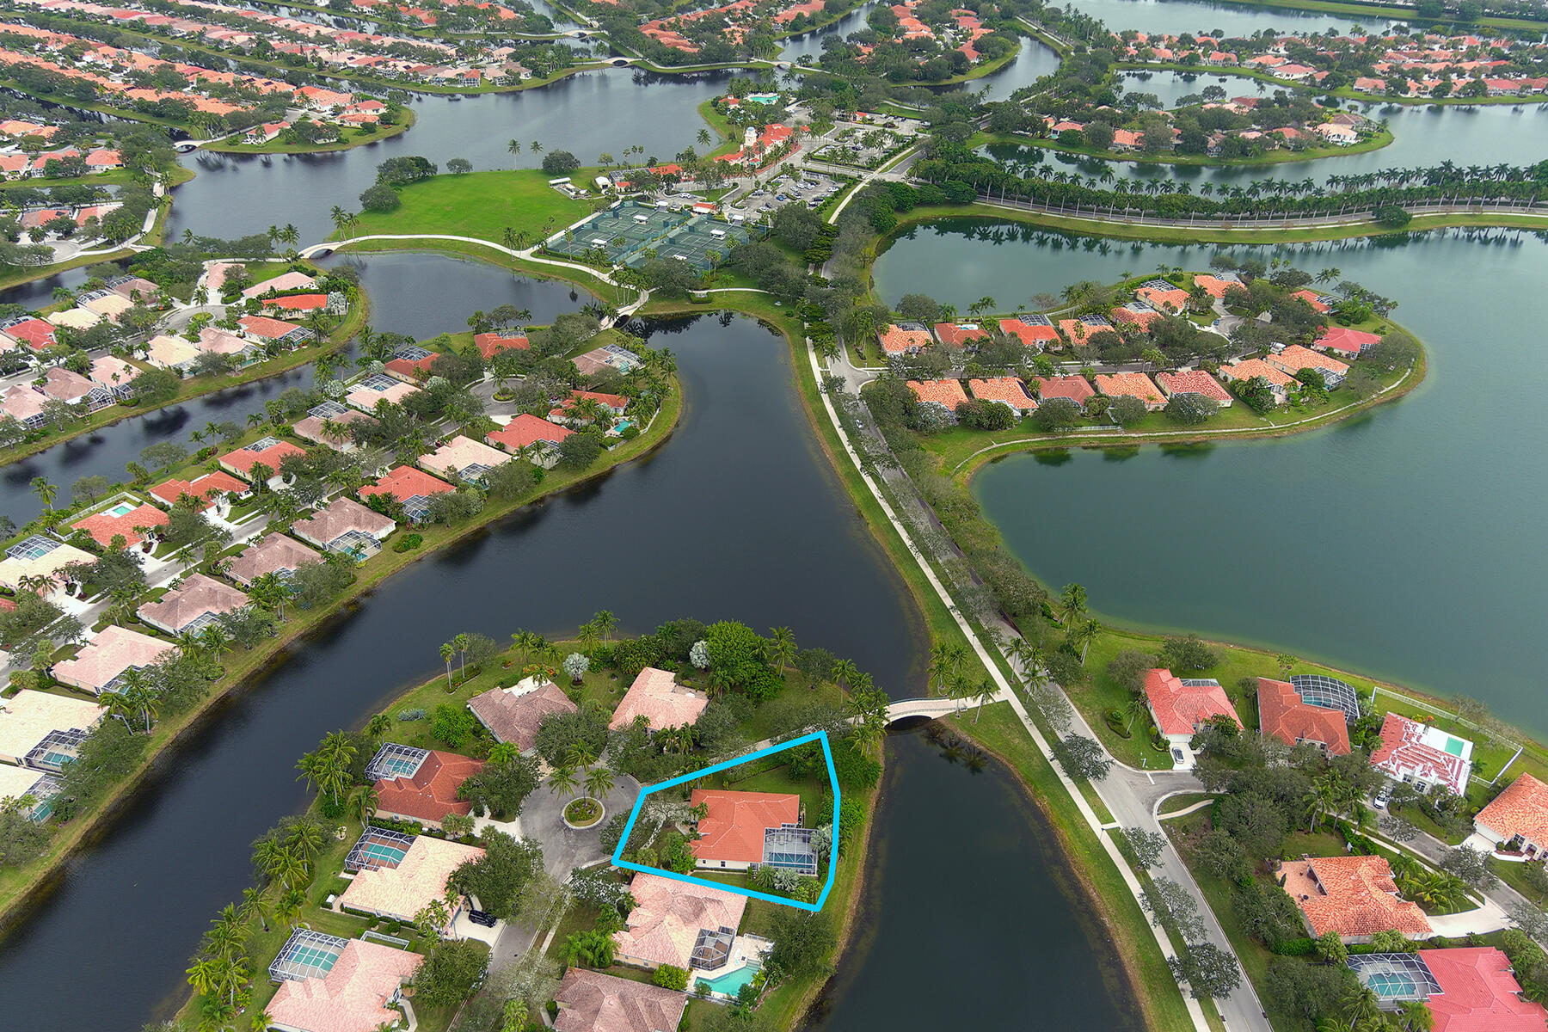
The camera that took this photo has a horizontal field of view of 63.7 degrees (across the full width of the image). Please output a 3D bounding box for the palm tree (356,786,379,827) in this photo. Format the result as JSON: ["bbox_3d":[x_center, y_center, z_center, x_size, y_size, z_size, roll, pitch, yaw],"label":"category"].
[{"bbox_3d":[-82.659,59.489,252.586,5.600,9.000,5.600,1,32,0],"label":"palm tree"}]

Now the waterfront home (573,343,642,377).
[{"bbox_3d":[-59.450,-54.502,440.155,19.200,5.800,20.600,28,41,36],"label":"waterfront home"}]

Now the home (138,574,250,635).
[{"bbox_3d":[-151.730,22.620,326.160,21.800,6.400,19.200,17,36,24],"label":"home"}]

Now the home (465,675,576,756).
[{"bbox_3d":[-55.378,43.798,281.769,18.200,5.800,22.400,-25,40,-35],"label":"home"}]

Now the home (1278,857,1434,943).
[{"bbox_3d":[123.110,80.440,264.720,24.400,6.400,20.300,-1,34,-3],"label":"home"}]

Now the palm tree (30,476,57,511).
[{"bbox_3d":[-216.980,-3.850,375.200,7.800,14.200,7.800,1,34,0],"label":"palm tree"}]

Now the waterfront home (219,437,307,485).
[{"bbox_3d":[-158.930,-18.220,389.630,21.800,6.400,19.700,24,40,32],"label":"waterfront home"}]

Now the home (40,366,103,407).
[{"bbox_3d":[-252.118,-46.445,443.192,26.200,5.800,13.400,20,38,26],"label":"home"}]

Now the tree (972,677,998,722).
[{"bbox_3d":[48.750,43.570,291.980,5.600,12.200,5.600,1,33,0],"label":"tree"}]

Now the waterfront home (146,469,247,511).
[{"bbox_3d":[-179.390,-8.460,389.940,24.000,6.400,19.800,21,39,27],"label":"waterfront home"}]

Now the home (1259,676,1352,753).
[{"bbox_3d":[131.930,49.690,310.690,20.500,6.400,24.000,10,35,13],"label":"home"}]

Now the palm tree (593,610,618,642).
[{"bbox_3d":[-44.480,30.900,327.530,7.200,14.200,7.200,1,34,0],"label":"palm tree"}]

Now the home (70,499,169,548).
[{"bbox_3d":[-193.034,2.558,370.435,24.100,6.300,20.000,22,40,29],"label":"home"}]

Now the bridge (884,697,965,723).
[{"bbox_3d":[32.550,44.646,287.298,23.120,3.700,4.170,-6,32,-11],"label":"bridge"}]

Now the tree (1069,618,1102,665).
[{"bbox_3d":[75.524,31.347,300.016,6.800,12.000,6.800,1,32,0],"label":"tree"}]

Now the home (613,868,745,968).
[{"bbox_3d":[-17.729,75.702,231.488,22.200,5.800,18.800,8,32,11],"label":"home"}]

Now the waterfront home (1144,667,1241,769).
[{"bbox_3d":[103.293,45.589,309.388,19.800,6.400,23.800,-1,34,-2],"label":"waterfront home"}]

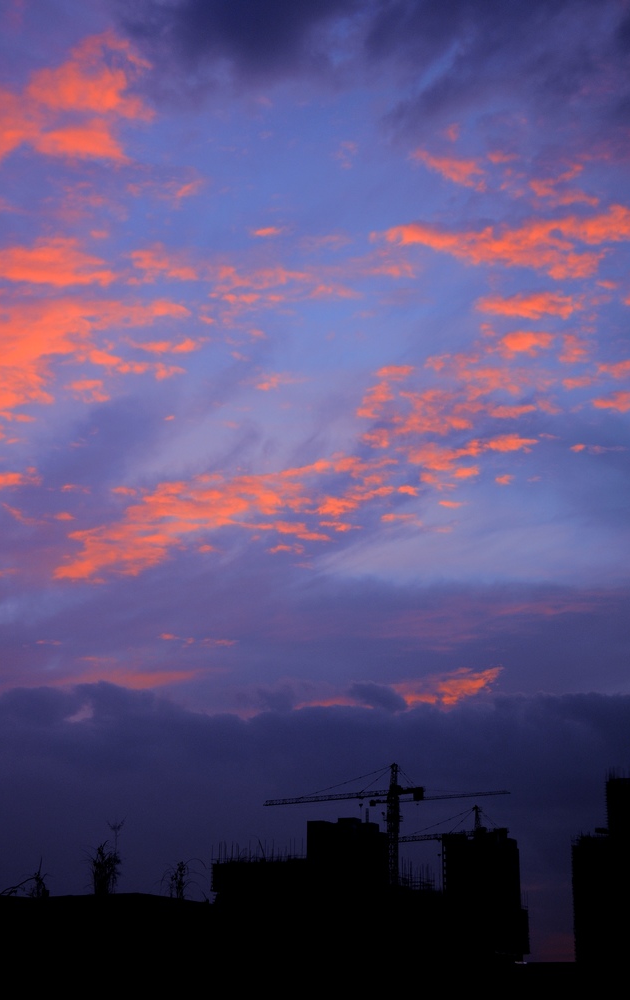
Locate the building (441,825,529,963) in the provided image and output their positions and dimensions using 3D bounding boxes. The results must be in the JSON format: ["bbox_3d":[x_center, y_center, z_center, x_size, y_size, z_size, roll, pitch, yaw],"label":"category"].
[{"bbox_3d":[40.521,94.182,435.000,19.655,32.134,18.000,-2,-15,6],"label":"building"}]

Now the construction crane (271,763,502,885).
[{"bbox_3d":[16.091,78.256,430.000,59.732,29.677,5.000,-7,-16,24],"label":"construction crane"}]

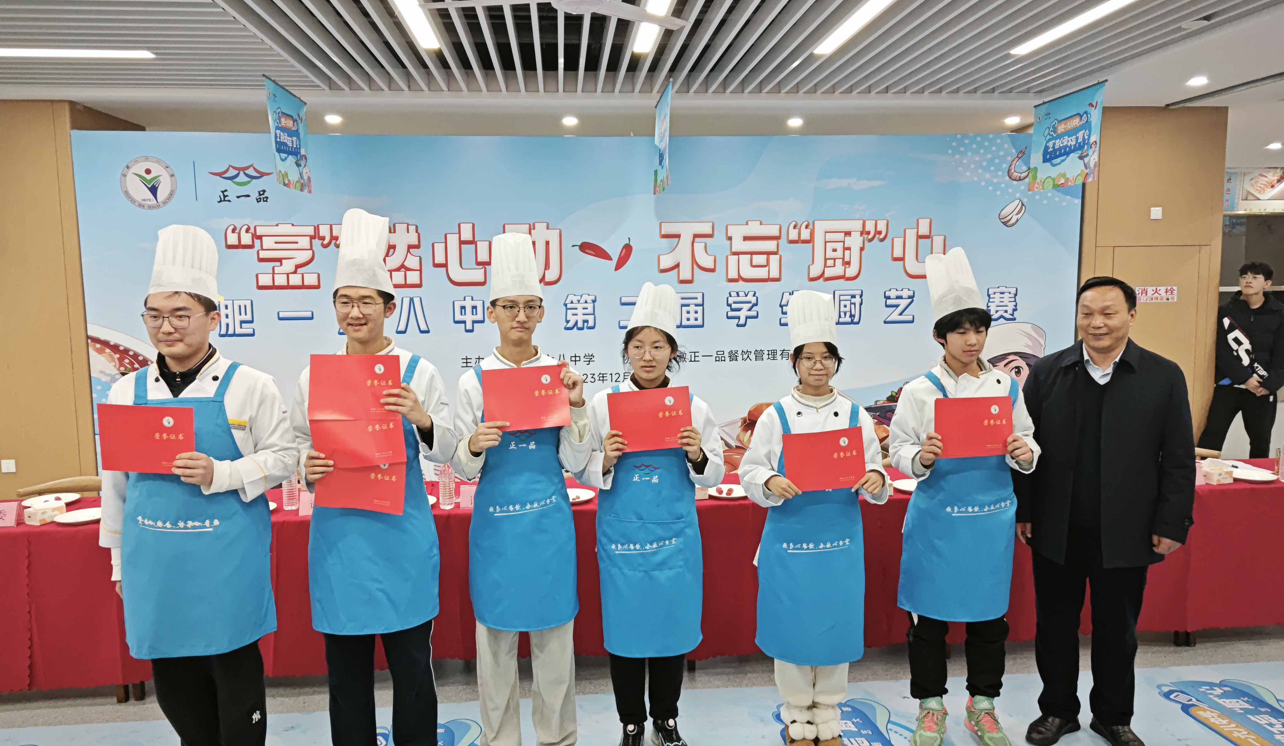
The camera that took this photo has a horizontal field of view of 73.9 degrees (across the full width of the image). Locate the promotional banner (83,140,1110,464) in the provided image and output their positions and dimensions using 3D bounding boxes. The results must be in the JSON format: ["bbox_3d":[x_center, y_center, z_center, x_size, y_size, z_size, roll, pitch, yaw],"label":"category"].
[{"bbox_3d":[-0.234,-0.380,6.251,7.235,2.723,0.060,-1,6,-5],"label":"promotional banner"}]

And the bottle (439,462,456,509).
[{"bbox_3d":[-0.866,0.477,3.807,0.066,0.230,0.066,-1,6,-5],"label":"bottle"}]

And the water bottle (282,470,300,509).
[{"bbox_3d":[-1.559,0.488,3.775,0.066,0.225,0.066,-1,6,-5],"label":"water bottle"}]

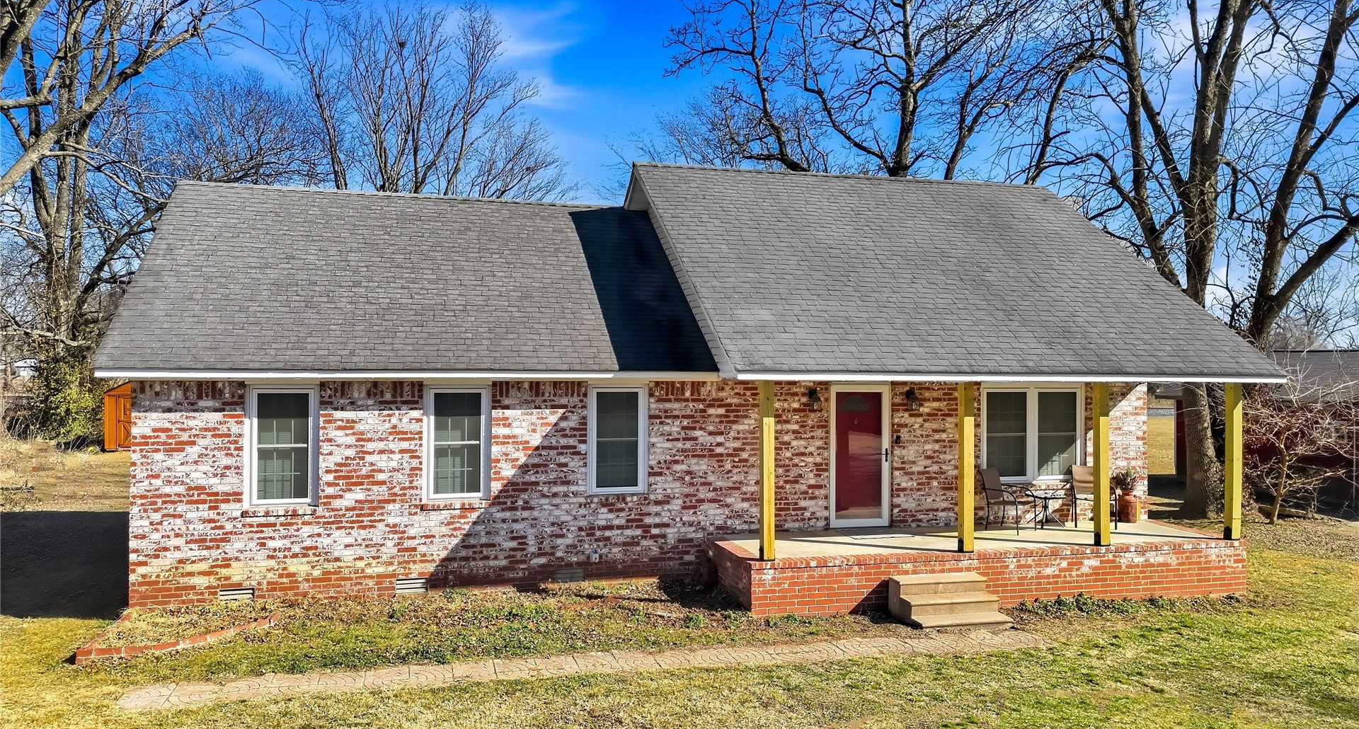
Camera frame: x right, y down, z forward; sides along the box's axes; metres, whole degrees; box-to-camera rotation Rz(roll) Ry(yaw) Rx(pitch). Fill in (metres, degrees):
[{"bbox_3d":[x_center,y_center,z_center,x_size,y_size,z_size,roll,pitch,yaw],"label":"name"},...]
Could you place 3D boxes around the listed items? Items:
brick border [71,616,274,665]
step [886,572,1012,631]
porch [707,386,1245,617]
[{"bbox_3d":[-5.738,3.101,10.999,1.800,0.170,1.620,0,0,-14],"label":"brick border"},{"bbox_3d":[3.351,2.954,11.725,1.210,0.430,1.064,0,0,-14],"label":"step"},{"bbox_3d":[4.279,1.700,13.430,7.440,3.010,1.950,0,0,-14],"label":"porch"}]

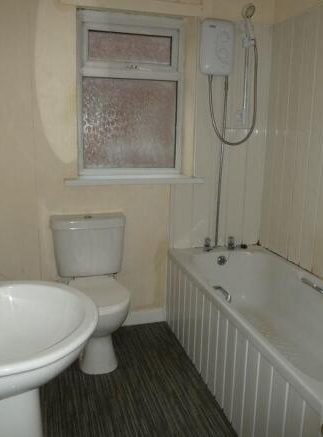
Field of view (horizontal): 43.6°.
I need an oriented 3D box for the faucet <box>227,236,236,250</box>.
[{"bbox_3d":[0.505,0.183,2.874,0.052,0.090,0.110,-2,12,-15],"label":"faucet"}]

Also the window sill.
[{"bbox_3d":[-0.178,-0.262,2.749,0.945,0.037,0.190,-2,12,-15],"label":"window sill"}]

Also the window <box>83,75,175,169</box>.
[{"bbox_3d":[-0.203,-0.640,2.765,0.645,0.595,0.045,-2,12,-15],"label":"window"}]

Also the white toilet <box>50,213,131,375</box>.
[{"bbox_3d":[-0.407,0.446,2.414,0.450,0.830,0.650,-2,12,-15],"label":"white toilet"}]

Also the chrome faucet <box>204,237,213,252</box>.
[{"bbox_3d":[0.332,0.189,2.826,0.052,0.090,0.110,-2,12,-15],"label":"chrome faucet"}]

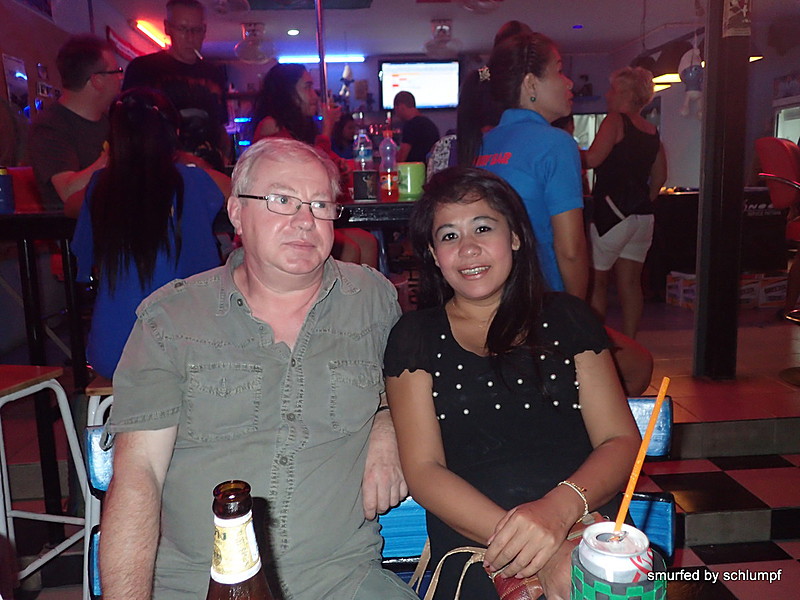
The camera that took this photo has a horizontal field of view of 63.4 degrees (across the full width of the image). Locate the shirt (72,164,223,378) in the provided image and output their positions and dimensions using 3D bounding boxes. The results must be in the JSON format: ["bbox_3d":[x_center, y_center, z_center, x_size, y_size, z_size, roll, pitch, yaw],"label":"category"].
[{"bbox_3d":[-0.688,-0.081,1.880,0.440,0.602,0.280,-3,10,-4],"label":"shirt"}]

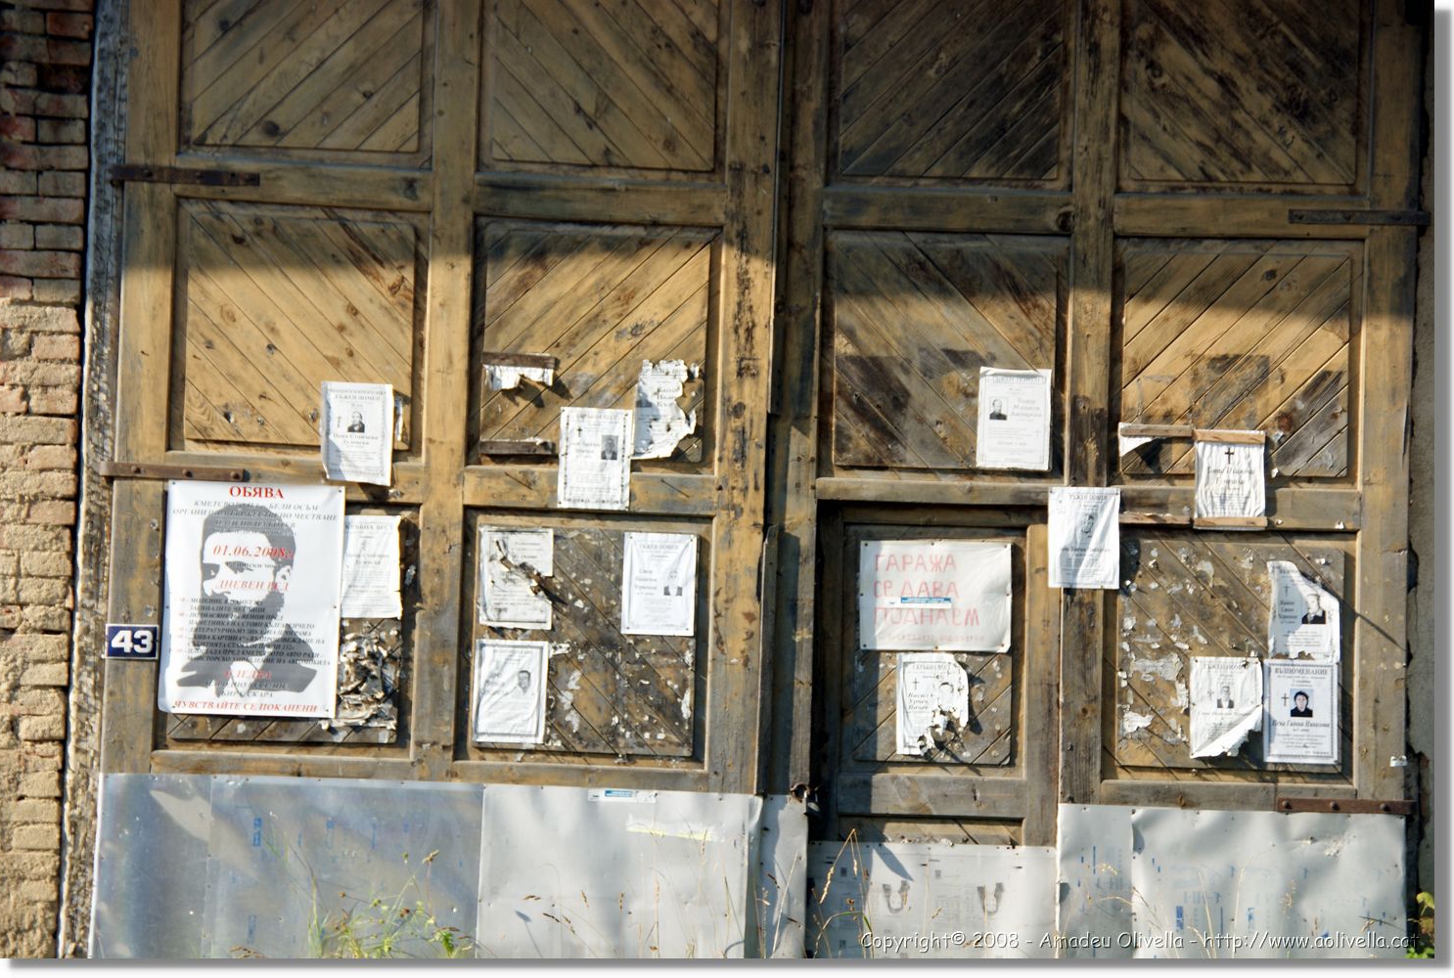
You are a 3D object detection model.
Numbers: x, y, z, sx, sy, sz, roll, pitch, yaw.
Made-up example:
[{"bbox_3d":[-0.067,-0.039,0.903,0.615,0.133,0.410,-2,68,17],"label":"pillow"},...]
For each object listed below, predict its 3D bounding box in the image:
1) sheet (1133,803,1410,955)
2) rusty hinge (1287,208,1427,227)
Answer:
[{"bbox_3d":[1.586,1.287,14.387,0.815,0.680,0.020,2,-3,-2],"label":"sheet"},{"bbox_3d":[1.875,-0.805,14.477,0.420,0.045,0.020,2,-3,-2],"label":"rusty hinge"}]

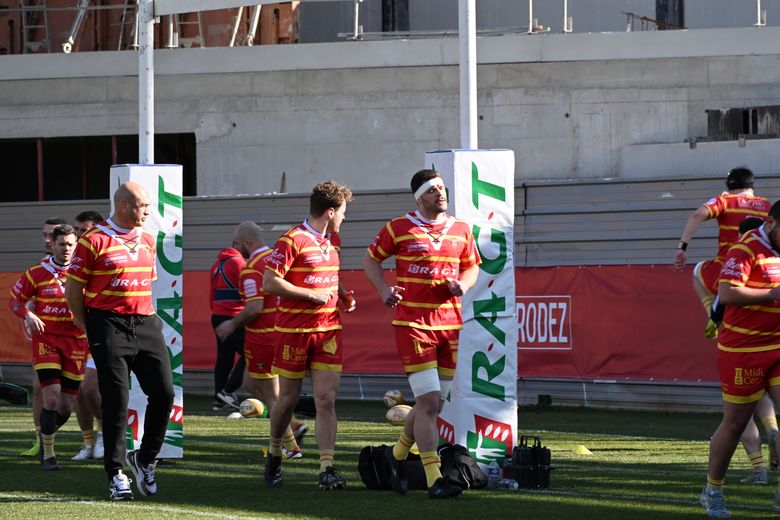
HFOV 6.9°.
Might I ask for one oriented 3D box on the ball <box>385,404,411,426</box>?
[{"bbox_3d":[0.108,1.404,58.600,0.285,0.190,0.190,0,0,0],"label":"ball"}]

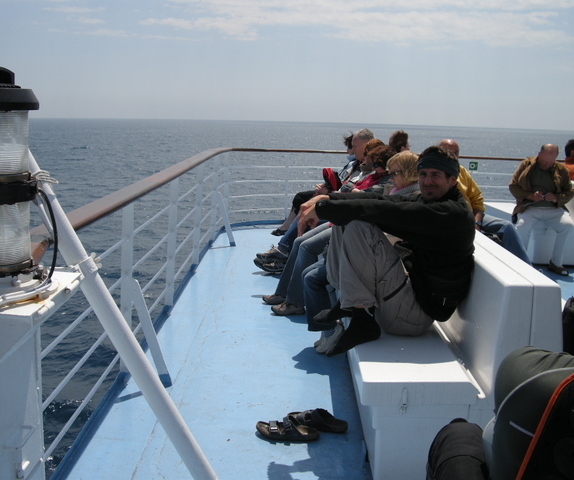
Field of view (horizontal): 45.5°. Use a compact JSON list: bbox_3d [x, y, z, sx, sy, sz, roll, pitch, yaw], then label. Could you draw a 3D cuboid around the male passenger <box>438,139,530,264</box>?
[{"bbox_3d":[1.466,-0.156,5.350,0.900,1.280,0.540,2,10,3],"label":"male passenger"}]

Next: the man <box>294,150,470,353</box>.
[{"bbox_3d":[0.447,0.012,3.232,0.820,0.910,0.540,-1,10,-10],"label":"man"}]

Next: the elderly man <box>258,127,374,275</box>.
[{"bbox_3d":[0.272,-0.337,6.138,1.100,1.310,0.520,1,10,0],"label":"elderly man"}]

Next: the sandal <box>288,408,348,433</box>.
[{"bbox_3d":[0.139,0.824,3.175,0.275,0.080,0.105,5,11,18],"label":"sandal"}]

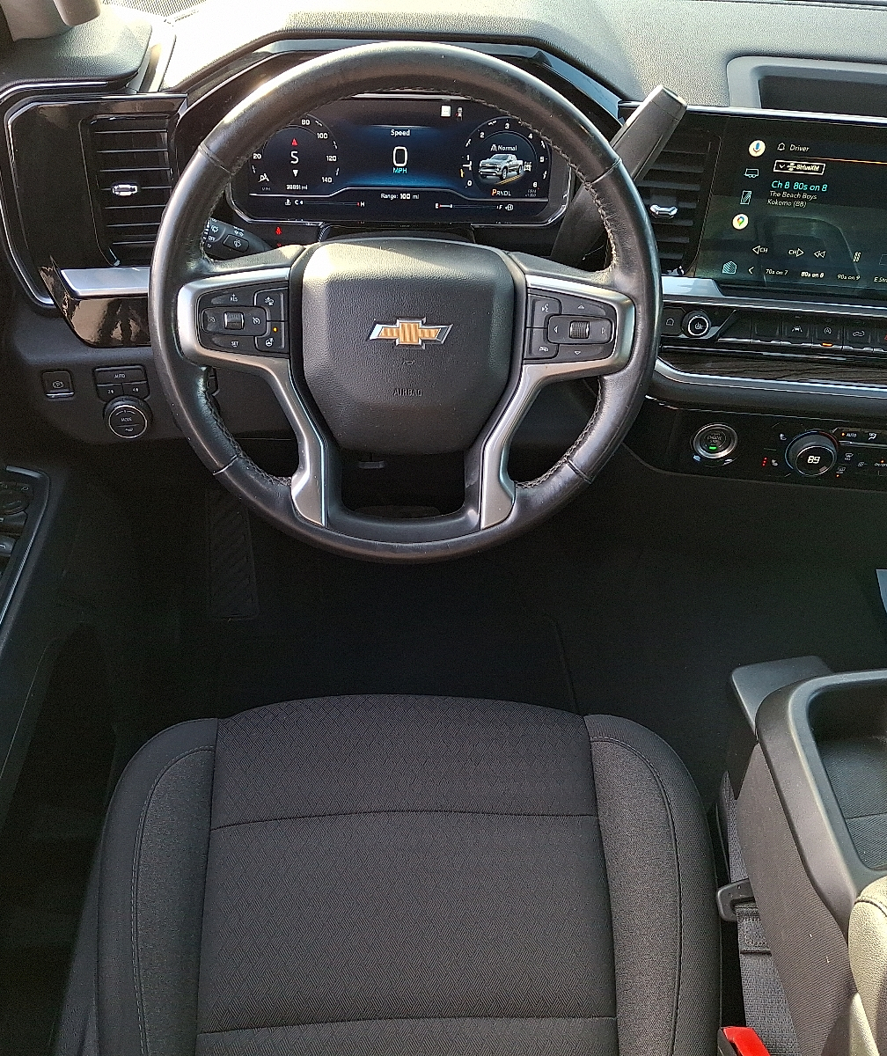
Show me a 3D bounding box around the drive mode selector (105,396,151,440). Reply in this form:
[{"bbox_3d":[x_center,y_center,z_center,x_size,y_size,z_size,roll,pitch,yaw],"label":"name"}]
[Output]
[{"bbox_3d":[-0.286,-0.100,0.925,0.040,0.040,0.020,-5,35,-9],"label":"drive mode selector"}]

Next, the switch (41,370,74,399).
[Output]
[{"bbox_3d":[-0.343,-0.129,0.907,0.025,0.026,0.014,-5,35,-9],"label":"switch"}]

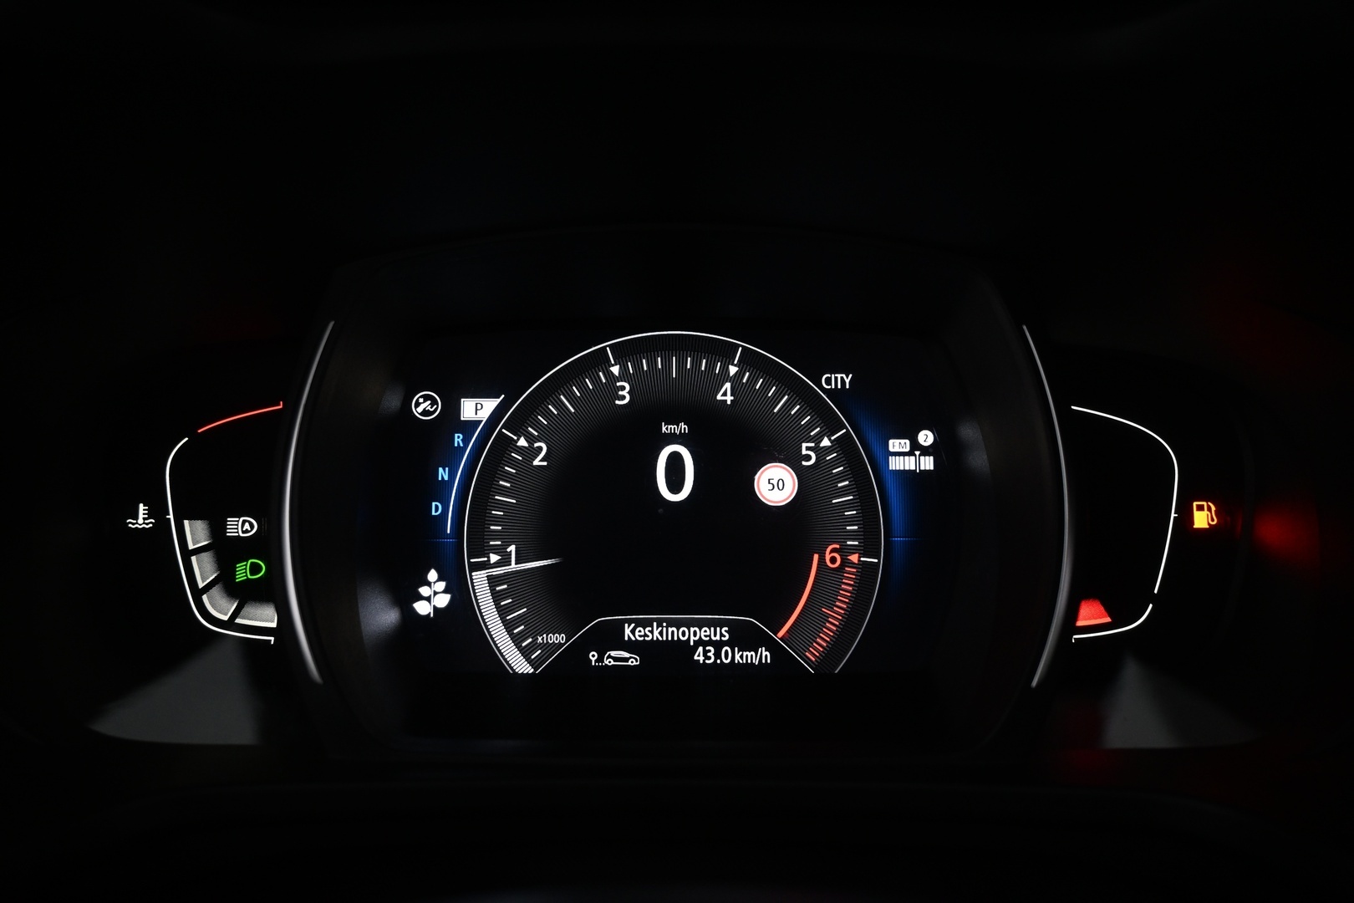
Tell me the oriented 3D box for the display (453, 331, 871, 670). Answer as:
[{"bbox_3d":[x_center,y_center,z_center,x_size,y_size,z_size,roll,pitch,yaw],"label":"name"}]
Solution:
[{"bbox_3d":[-0.001,0.014,0.302,0.115,0.093,0.018,0,1,0],"label":"display"}]

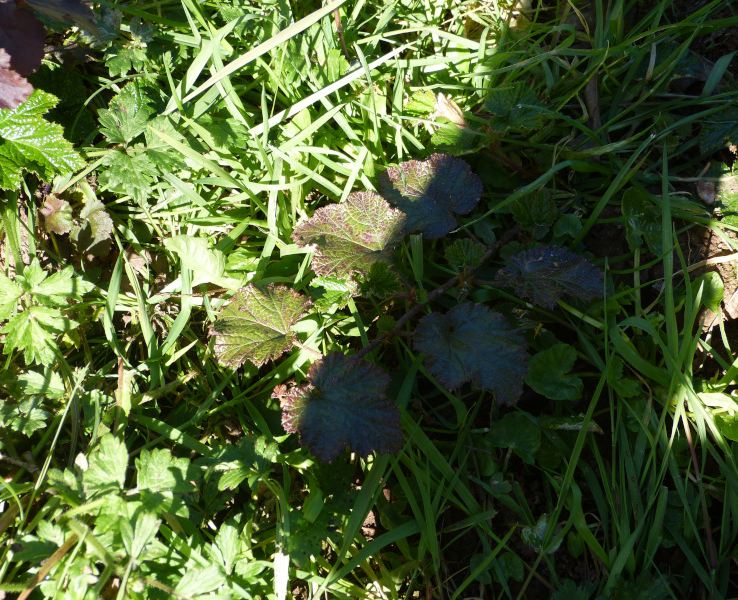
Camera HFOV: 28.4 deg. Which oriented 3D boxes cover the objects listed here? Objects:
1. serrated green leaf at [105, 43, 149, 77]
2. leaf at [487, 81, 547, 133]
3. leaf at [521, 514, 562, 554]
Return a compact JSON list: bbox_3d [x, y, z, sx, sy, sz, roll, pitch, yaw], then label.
[{"bbox_3d":[-0.179,-0.178,1.080,0.031,0.008,0.032,18,66,8],"label":"serrated green leaf"},{"bbox_3d":[0.110,-0.144,1.083,0.046,0.011,0.047,16,69,8],"label":"leaf"},{"bbox_3d":[0.097,0.131,0.816,0.021,0.005,0.021,-26,69,-11],"label":"leaf"}]

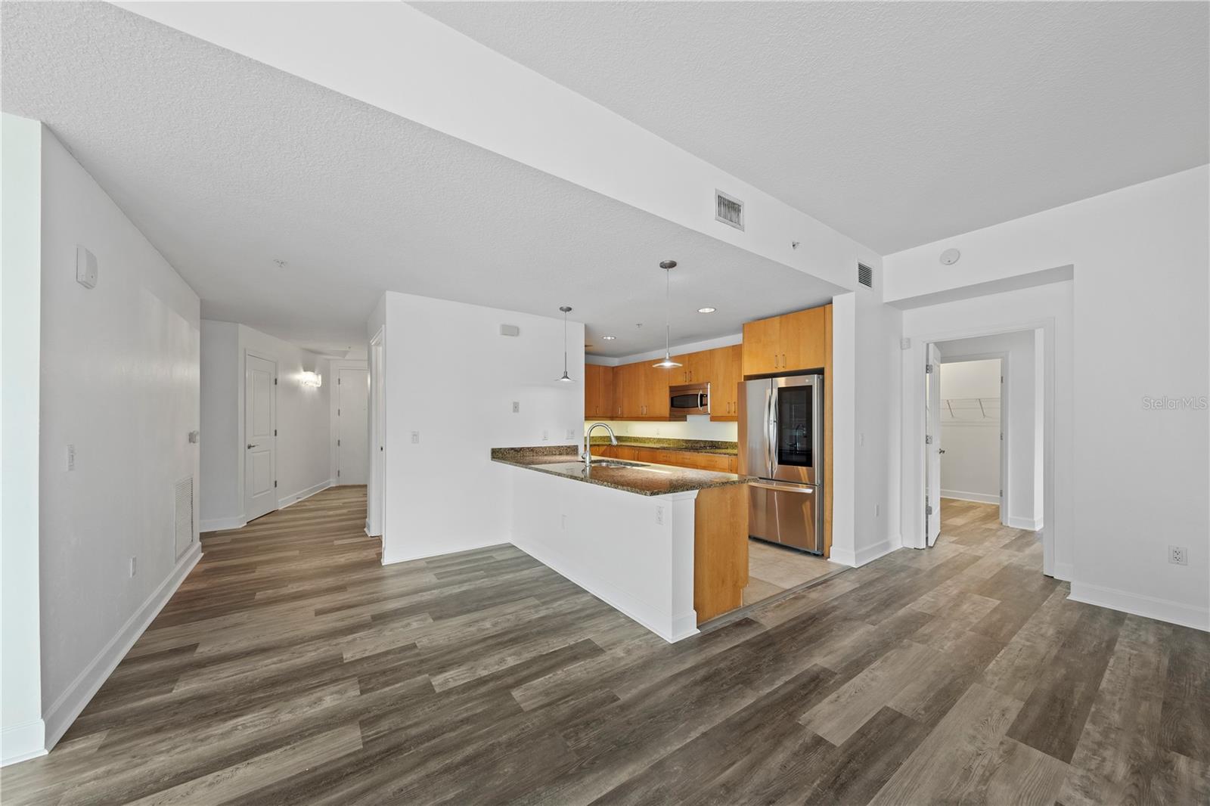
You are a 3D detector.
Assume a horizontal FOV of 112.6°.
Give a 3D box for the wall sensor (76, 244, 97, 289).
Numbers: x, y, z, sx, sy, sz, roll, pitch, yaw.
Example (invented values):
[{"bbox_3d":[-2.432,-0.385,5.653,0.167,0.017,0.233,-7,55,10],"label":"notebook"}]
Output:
[{"bbox_3d":[-2.451,-0.637,1.915,0.040,0.171,0.121,1,-1,-36],"label":"wall sensor"}]

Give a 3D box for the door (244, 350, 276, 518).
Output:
[{"bbox_3d":[-4.687,0.457,5.484,0.060,2.150,0.760,0,-1,-15],"label":"door"}]

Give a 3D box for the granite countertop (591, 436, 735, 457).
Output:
[{"bbox_3d":[0.705,0.601,5.932,1.088,0.141,3.114,1,-1,-36],"label":"granite countertop"}]

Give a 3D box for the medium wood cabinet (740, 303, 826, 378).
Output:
[{"bbox_3d":[2.087,-0.628,4.412,0.605,0.630,0.927,1,-1,-36],"label":"medium wood cabinet"}]

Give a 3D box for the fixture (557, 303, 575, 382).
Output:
[{"bbox_3d":[-0.405,-0.609,4.192,0.210,0.790,0.210,0,-1,0],"label":"fixture"}]

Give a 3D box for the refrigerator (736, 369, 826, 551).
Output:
[{"bbox_3d":[2.030,0.614,4.414,0.736,1.763,0.897,1,-1,-36],"label":"refrigerator"}]

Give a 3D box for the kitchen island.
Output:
[{"bbox_3d":[-0.043,0.973,3.516,1.043,0.972,2.428,1,-1,-36],"label":"kitchen island"}]

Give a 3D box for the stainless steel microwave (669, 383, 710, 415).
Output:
[{"bbox_3d":[1.323,-0.041,5.656,0.403,0.422,0.756,1,-1,-36],"label":"stainless steel microwave"}]

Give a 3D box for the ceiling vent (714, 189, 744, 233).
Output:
[{"bbox_3d":[0.787,-1.212,2.561,0.287,0.196,0.030,1,-1,-36],"label":"ceiling vent"}]

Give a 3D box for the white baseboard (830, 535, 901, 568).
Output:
[{"bbox_3d":[2.569,1.409,3.945,1.008,0.136,0.232,1,-1,-36],"label":"white baseboard"}]

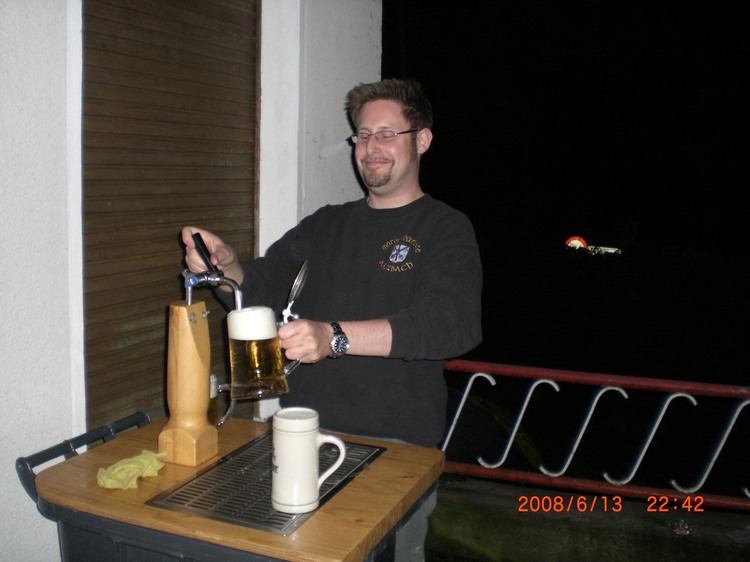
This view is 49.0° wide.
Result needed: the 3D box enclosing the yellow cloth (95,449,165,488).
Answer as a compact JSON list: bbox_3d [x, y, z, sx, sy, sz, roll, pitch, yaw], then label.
[{"bbox_3d":[-0.452,0.352,1.561,0.075,0.035,0.149,5,9,22],"label":"yellow cloth"}]

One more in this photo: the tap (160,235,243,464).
[{"bbox_3d":[-0.332,0.137,1.630,0.162,0.450,0.088,4,8,15],"label":"tap"}]

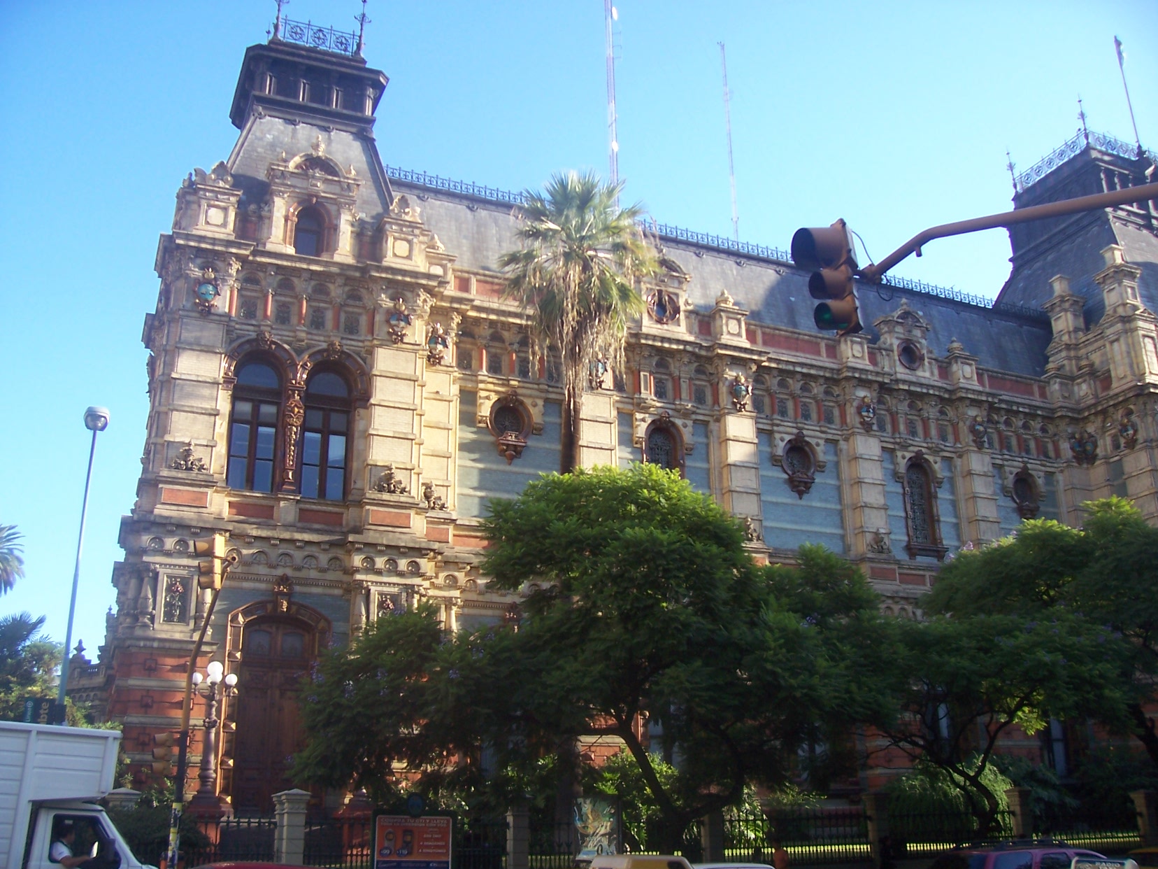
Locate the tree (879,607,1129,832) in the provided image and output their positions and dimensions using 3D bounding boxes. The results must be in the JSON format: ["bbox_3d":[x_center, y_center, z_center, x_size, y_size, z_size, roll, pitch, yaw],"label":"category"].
[{"bbox_3d":[9.781,7.423,26.192,5.900,6.800,5.600,8,-22,-24],"label":"tree"}]

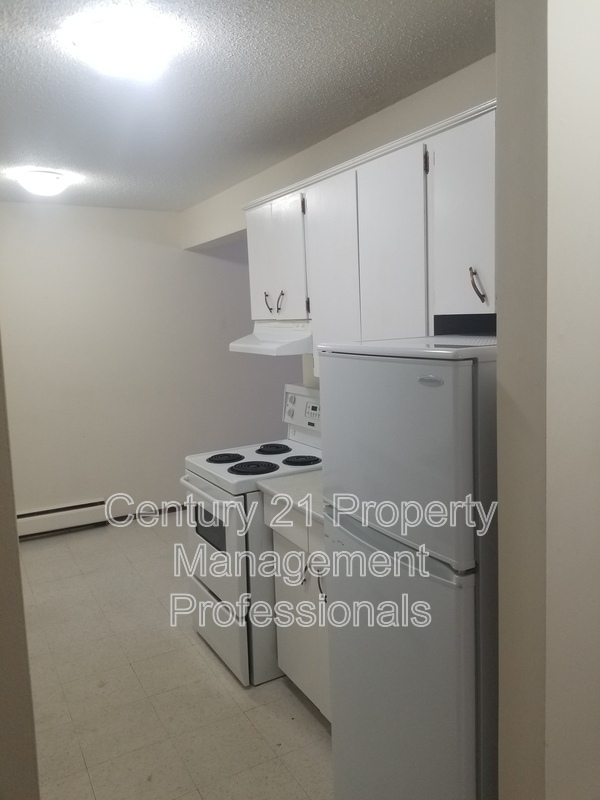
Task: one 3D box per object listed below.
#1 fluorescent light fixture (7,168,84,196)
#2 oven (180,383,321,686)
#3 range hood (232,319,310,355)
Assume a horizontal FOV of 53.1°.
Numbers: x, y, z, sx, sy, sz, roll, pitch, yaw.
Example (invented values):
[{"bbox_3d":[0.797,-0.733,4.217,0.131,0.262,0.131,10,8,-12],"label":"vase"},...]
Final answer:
[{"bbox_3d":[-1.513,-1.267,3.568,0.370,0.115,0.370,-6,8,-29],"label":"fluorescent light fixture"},{"bbox_3d":[-0.134,0.575,2.861,0.706,1.209,0.617,-6,8,-29],"label":"oven"},{"bbox_3d":[-0.036,-0.320,2.984,0.460,0.155,0.580,-6,8,-29],"label":"range hood"}]

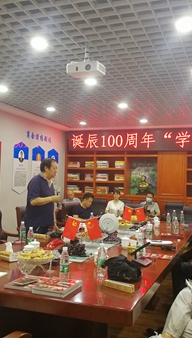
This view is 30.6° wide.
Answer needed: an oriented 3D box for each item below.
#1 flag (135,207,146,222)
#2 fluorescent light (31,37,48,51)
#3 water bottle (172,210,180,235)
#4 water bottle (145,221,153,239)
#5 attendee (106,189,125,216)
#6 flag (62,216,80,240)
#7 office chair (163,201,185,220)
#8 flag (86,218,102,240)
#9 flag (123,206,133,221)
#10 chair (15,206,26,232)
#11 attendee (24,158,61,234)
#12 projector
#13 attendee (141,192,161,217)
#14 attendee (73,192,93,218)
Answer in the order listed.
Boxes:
[{"bbox_3d":[0.697,0.722,5.450,0.135,0.215,0.030,-14,-5,11],"label":"flag"},{"bbox_3d":[-0.596,-1.324,3.704,0.175,0.050,0.175,0,-3,21],"label":"fluorescent light"},{"bbox_3d":[1.097,0.780,4.800,0.066,0.230,0.066,0,-3,21],"label":"water bottle"},{"bbox_3d":[0.630,0.717,4.090,0.064,0.225,0.064,1,-2,21],"label":"water bottle"},{"bbox_3d":[0.419,1.079,7.408,0.460,1.260,0.750,1,-2,13],"label":"attendee"},{"bbox_3d":[-0.248,0.604,3.550,0.130,0.220,0.030,15,0,11],"label":"flag"},{"bbox_3d":[1.579,1.218,7.111,0.600,1.040,0.650,1,-2,21],"label":"office chair"},{"bbox_3d":[-0.025,0.612,3.550,0.140,0.220,0.030,-14,-5,11],"label":"flag"},{"bbox_3d":[0.449,0.632,4.955,0.140,0.205,0.040,1,-2,21],"label":"flag"},{"bbox_3d":[-0.848,1.071,5.452,0.650,1.040,0.600,1,-2,23],"label":"chair"},{"bbox_3d":[-0.734,0.713,4.760,0.480,1.710,0.500,1,-2,21],"label":"attendee"},{"bbox_3d":[-0.099,-1.030,3.650,0.330,0.095,0.240,-1,0,19],"label":"projector"},{"bbox_3d":[1.117,1.115,7.200,0.520,1.260,0.750,0,-3,16],"label":"attendee"},{"bbox_3d":[-0.162,1.028,6.079,0.750,1.220,0.500,1,-3,31],"label":"attendee"}]

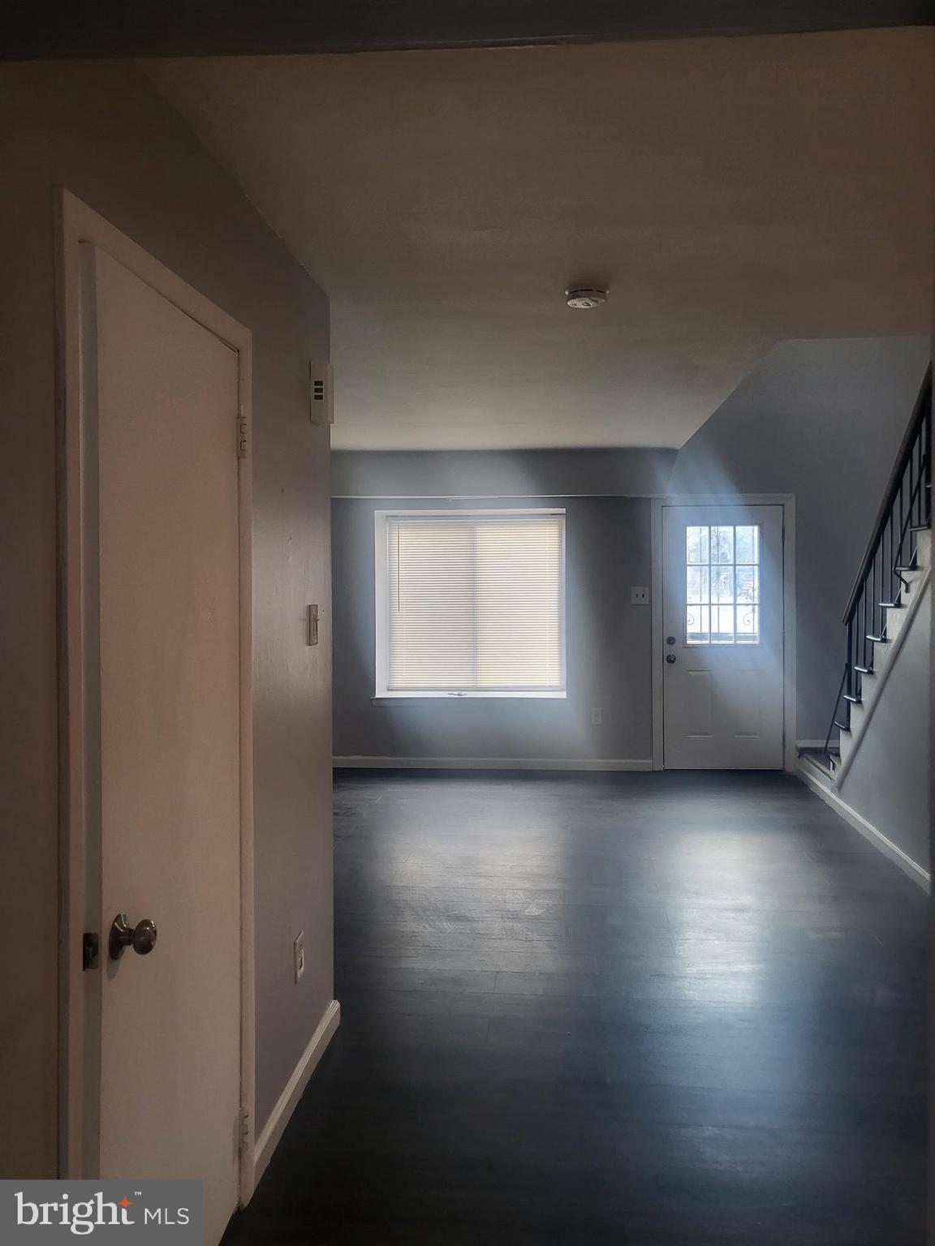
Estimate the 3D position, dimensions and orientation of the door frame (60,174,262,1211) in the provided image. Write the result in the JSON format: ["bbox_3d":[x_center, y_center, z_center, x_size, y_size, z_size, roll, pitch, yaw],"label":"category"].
[{"bbox_3d":[-0.615,0.374,1.870,0.110,2.120,0.890,0,3,5],"label":"door frame"}]

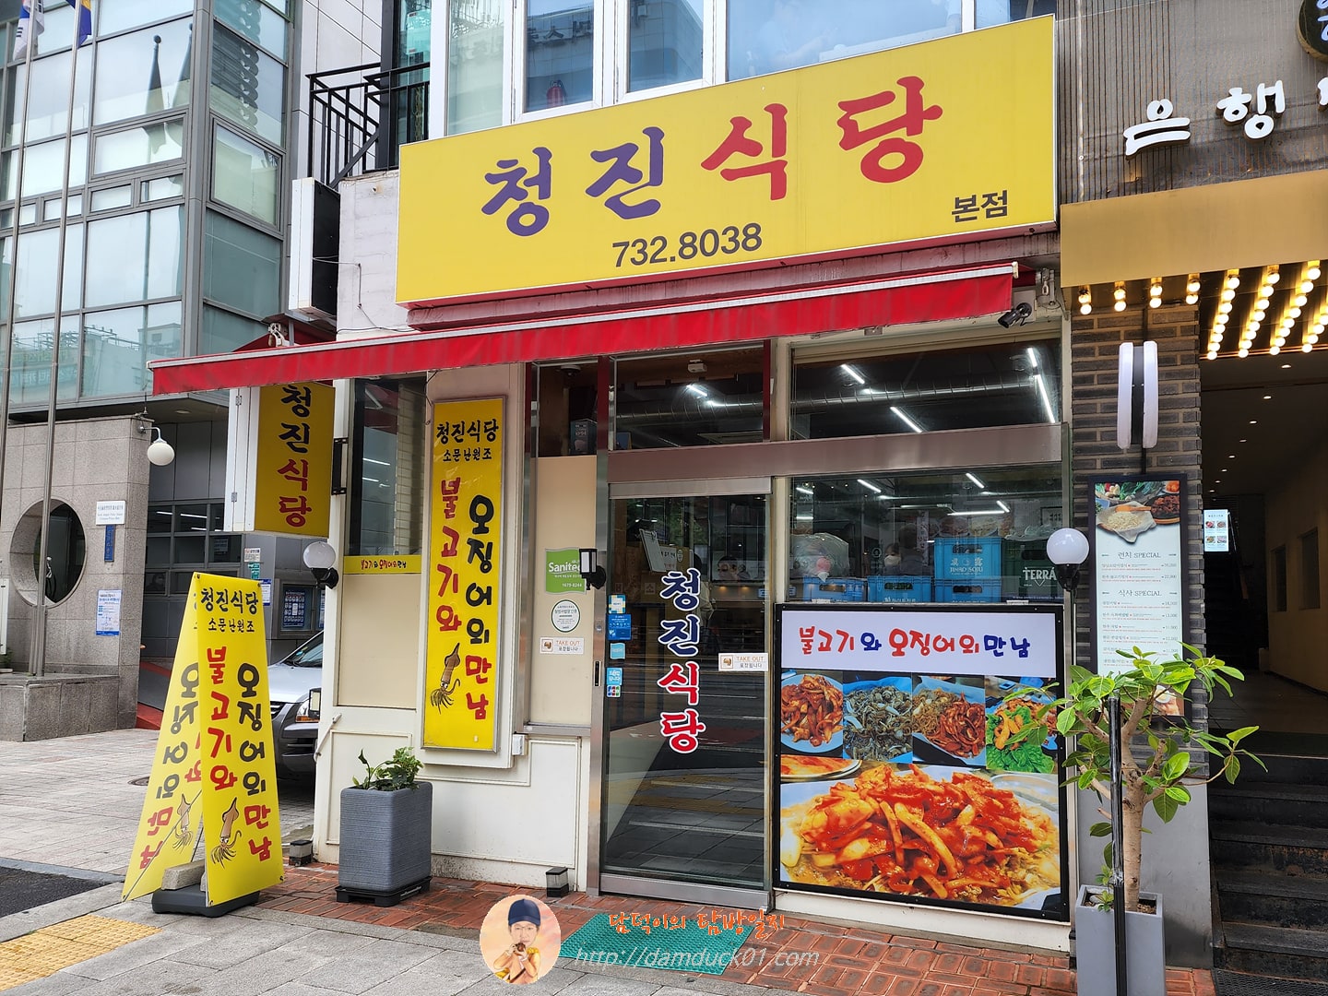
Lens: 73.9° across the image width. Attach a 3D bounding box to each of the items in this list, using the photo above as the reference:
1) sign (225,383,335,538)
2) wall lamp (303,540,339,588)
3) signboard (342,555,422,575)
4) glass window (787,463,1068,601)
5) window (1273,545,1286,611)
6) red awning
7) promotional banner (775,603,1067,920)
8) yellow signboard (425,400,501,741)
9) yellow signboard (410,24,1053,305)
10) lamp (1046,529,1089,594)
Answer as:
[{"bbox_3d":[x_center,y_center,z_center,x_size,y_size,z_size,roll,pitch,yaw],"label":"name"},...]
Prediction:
[{"bbox_3d":[-2.237,-0.243,5.167,0.210,0.914,0.600,-2,-5,19],"label":"sign"},{"bbox_3d":[-2.067,0.404,5.320,0.175,0.290,0.235,-2,-5,19],"label":"wall lamp"},{"bbox_3d":[-1.853,0.441,5.800,0.623,0.119,0.015,-2,-7,20],"label":"signboard"},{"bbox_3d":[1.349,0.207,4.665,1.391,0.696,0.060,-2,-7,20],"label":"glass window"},{"bbox_3d":[6.769,0.895,9.700,0.050,0.700,0.680,-2,-7,24],"label":"window"},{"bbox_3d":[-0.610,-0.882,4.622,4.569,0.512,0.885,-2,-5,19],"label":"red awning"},{"bbox_3d":[1.213,1.241,4.286,1.348,1.425,0.030,-2,-5,19],"label":"promotional banner"},{"bbox_3d":[-1.215,0.449,5.461,0.516,2.157,0.070,-2,-7,20],"label":"yellow signboard"},{"bbox_3d":[0.146,-1.825,5.126,3.878,1.072,0.180,-2,-7,20],"label":"yellow signboard"},{"bbox_3d":[1.958,0.303,4.272,0.190,0.310,0.230,-2,-7,20],"label":"lamp"}]

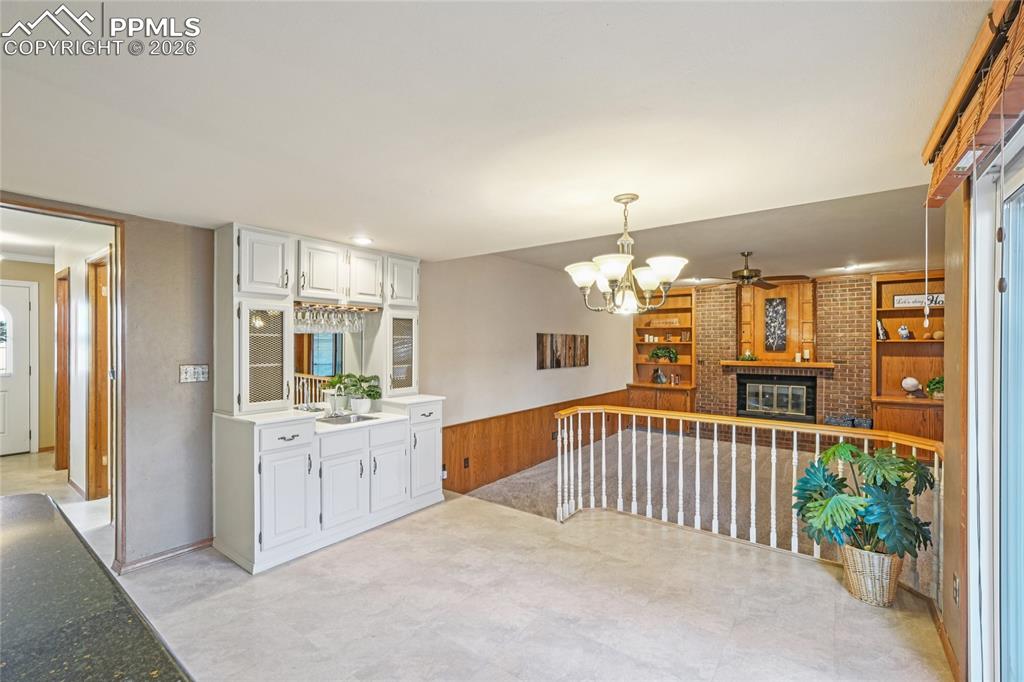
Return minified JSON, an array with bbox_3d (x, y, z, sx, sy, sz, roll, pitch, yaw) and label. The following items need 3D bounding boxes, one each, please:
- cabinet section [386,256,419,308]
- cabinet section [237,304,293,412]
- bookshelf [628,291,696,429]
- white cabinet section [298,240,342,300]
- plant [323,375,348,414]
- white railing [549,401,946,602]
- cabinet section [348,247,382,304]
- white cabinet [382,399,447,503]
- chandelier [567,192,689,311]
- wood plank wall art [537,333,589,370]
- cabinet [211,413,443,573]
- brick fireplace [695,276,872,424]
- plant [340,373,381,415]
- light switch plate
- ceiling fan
[{"bbox_3d":[-1.082,-0.508,3.818,0.344,0.430,0.365,-1,-1,37],"label":"cabinet section"},{"bbox_3d":[-1.758,0.112,2.918,0.344,0.720,0.350,-1,-1,37],"label":"cabinet section"},{"bbox_3d":[2.918,0.341,8.269,1.190,2.730,0.570,0,0,38],"label":"bookshelf"},{"bbox_3d":[-1.535,-0.506,3.221,0.344,0.420,0.345,-1,-1,37],"label":"white cabinet section"},{"bbox_3d":[-1.441,0.429,3.499,0.220,0.320,0.230,0,0,38],"label":"plant"},{"bbox_3d":[1.381,0.956,2.852,2.190,0.860,0.600,0,0,38],"label":"white railing"},{"bbox_3d":[-1.306,-0.504,3.523,0.344,0.420,0.325,-1,-1,37],"label":"cabinet section"},{"bbox_3d":[-0.954,0.941,3.748,0.645,0.888,0.410,0,0,38],"label":"white cabinet"},{"bbox_3d":[0.615,-0.456,2.281,0.630,0.615,0.630,0,0,38],"label":"chandelier"},{"bbox_3d":[0.834,0.159,6.555,0.030,0.510,1.530,0,0,37],"label":"wood plank wall art"},{"bbox_3d":[-1.301,0.937,3.302,0.645,0.893,1.530,0,0,38],"label":"cabinet"},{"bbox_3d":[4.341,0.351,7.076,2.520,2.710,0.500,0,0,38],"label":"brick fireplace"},{"bbox_3d":[-1.228,0.429,3.479,0.290,0.320,0.310,0,0,0],"label":"plant"},{"bbox_3d":[-2.093,0.214,2.813,0.010,0.118,0.162,0,0,38],"label":"light switch plate"},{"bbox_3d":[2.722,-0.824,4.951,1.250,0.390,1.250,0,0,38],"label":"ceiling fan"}]

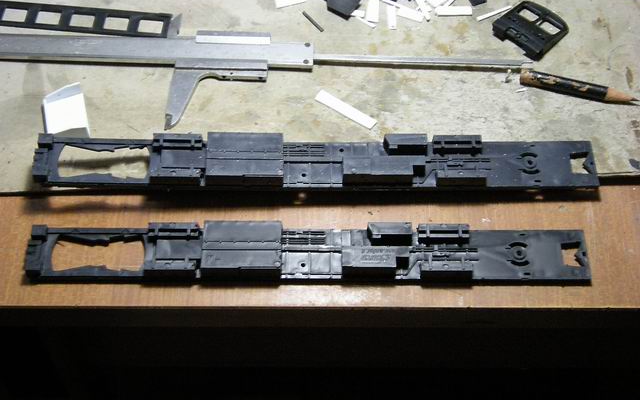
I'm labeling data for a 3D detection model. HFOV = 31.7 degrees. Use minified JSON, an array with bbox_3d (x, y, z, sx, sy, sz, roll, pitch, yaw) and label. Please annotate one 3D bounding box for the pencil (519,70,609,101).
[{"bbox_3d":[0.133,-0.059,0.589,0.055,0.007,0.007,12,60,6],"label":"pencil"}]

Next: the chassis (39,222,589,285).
[{"bbox_3d":[-0.005,0.026,0.544,0.267,0.012,0.028,0,59,-1],"label":"chassis"}]

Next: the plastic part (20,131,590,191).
[{"bbox_3d":[0.000,-0.019,0.560,0.276,0.012,0.028,0,59,-1],"label":"plastic part"}]

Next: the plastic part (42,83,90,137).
[{"bbox_3d":[-0.129,-0.043,0.575,0.021,0.010,0.028,-13,60,-8],"label":"plastic part"}]

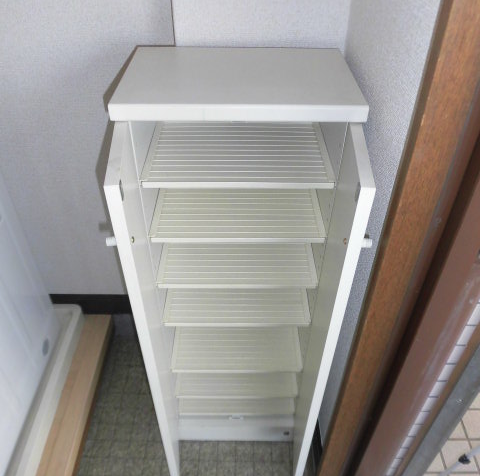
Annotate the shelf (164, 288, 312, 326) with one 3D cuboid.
[{"bbox_3d":[-0.006,0.132,1.124,0.343,0.013,0.223,0,41,-1],"label":"shelf"}]

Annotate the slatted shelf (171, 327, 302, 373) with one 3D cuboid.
[{"bbox_3d":[-0.008,0.280,1.251,0.343,0.013,0.223,0,41,-1],"label":"slatted shelf"}]

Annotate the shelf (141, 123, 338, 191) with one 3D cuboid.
[{"bbox_3d":[-0.003,-0.166,0.866,0.343,0.013,0.223,0,41,-1],"label":"shelf"}]

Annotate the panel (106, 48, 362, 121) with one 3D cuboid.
[{"bbox_3d":[-0.002,-0.272,0.767,0.390,0.026,0.257,0,41,-1],"label":"panel"}]

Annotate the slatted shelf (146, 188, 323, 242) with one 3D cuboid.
[{"bbox_3d":[-0.004,-0.068,0.951,0.343,0.013,0.223,0,41,-1],"label":"slatted shelf"}]

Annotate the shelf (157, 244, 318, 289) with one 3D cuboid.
[{"bbox_3d":[-0.005,0.031,1.036,0.343,0.013,0.223,0,41,-1],"label":"shelf"}]

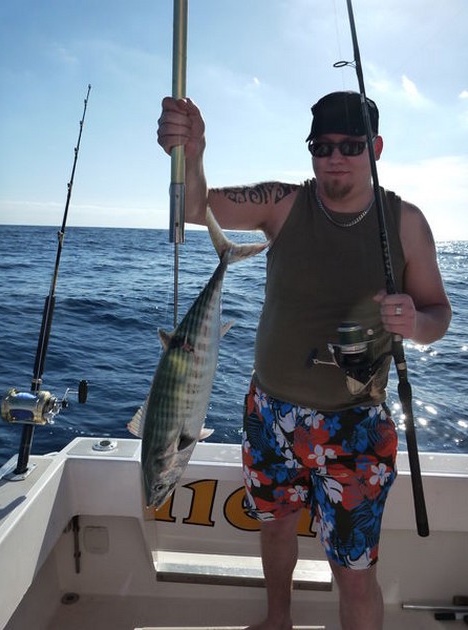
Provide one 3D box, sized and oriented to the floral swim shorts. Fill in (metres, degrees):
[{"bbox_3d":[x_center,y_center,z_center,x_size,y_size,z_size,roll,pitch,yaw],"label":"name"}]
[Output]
[{"bbox_3d":[0.254,0.446,1.498,0.420,0.500,0.340,4,9,14],"label":"floral swim shorts"}]

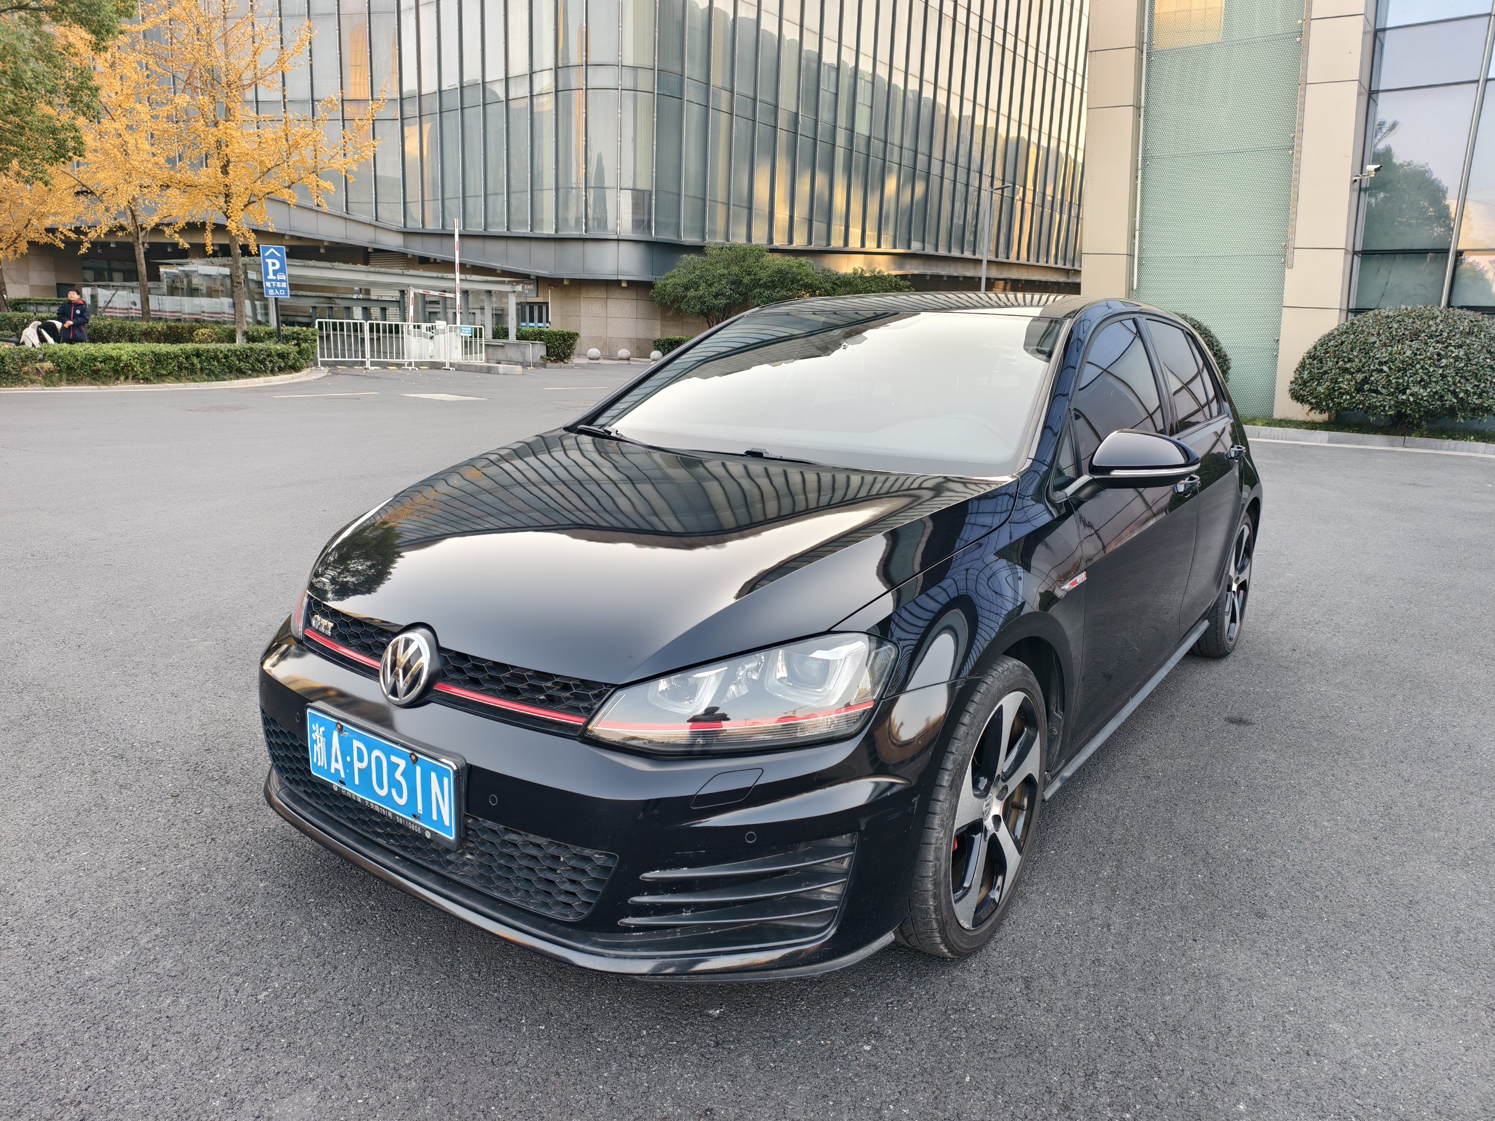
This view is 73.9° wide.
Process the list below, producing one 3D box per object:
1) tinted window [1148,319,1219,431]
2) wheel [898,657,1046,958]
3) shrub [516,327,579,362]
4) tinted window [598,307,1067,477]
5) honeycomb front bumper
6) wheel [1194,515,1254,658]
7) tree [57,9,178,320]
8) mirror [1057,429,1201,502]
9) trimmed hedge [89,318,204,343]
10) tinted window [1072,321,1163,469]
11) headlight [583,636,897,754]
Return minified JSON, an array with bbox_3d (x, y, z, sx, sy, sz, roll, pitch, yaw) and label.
[{"bbox_3d":[1.532,-0.647,3.487,0.100,0.400,0.760,-14,0,37],"label":"tinted window"},{"bbox_3d":[0.445,0.494,2.097,0.225,0.635,0.635,10,15,34],"label":"wheel"},{"bbox_3d":[-5.922,-6.352,29.200,1.900,1.050,1.200,-3,14,-14],"label":"shrub"},{"bbox_3d":[0.229,-0.543,2.856,1.380,0.160,0.800,10,47,34],"label":"tinted window"},{"bbox_3d":[-0.507,0.356,2.034,1.770,0.480,0.580,10,15,34],"label":"honeycomb front bumper"},{"bbox_3d":[1.981,0.083,4.193,0.225,0.635,0.635,10,15,34],"label":"wheel"},{"bbox_3d":[-16.555,-9.441,26.293,3.700,8.100,3.700,1,13,0],"label":"tree"},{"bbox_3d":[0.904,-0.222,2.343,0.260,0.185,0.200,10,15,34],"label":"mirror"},{"bbox_3d":[-14.299,-5.319,23.500,2.900,0.900,1.100,-3,14,-14],"label":"trimmed hedge"},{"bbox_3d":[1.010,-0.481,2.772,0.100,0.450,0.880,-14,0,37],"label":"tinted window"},{"bbox_3d":[-0.009,0.201,1.638,0.420,0.190,0.350,10,15,34],"label":"headlight"}]

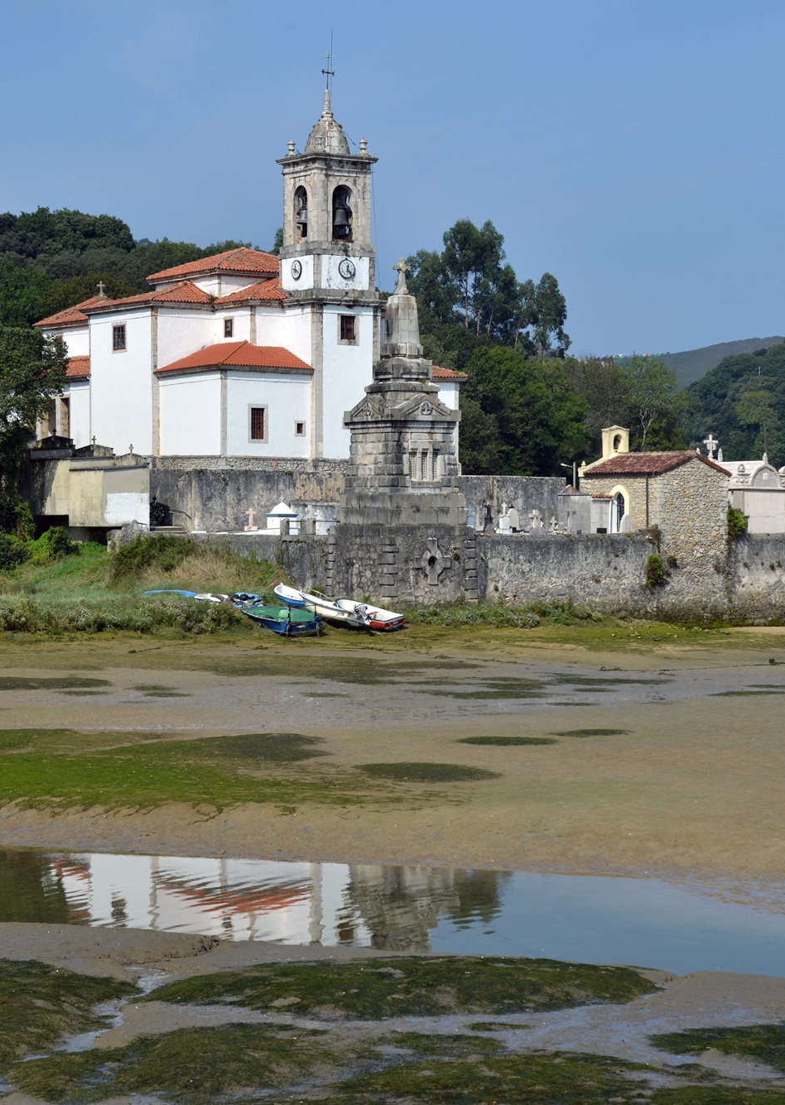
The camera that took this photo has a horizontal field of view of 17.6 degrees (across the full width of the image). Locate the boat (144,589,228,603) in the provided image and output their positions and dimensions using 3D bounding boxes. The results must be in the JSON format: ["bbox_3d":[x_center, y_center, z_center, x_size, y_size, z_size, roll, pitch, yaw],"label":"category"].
[{"bbox_3d":[-8.888,1.908,109.032,3.400,0.641,1.350,0,1,25],"label":"boat"}]

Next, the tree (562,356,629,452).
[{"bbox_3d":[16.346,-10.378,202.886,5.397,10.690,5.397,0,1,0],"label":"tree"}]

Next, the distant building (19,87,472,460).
[{"bbox_3d":[-9.905,-16.104,155.985,16.900,21.820,26.800,0,1,-34],"label":"distant building"}]

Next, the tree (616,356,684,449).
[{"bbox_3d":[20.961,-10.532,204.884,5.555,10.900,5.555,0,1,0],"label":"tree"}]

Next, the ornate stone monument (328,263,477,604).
[{"bbox_3d":[0.450,-5.671,116.816,4.850,15.726,4.850,-1,1,-35],"label":"ornate stone monument"}]

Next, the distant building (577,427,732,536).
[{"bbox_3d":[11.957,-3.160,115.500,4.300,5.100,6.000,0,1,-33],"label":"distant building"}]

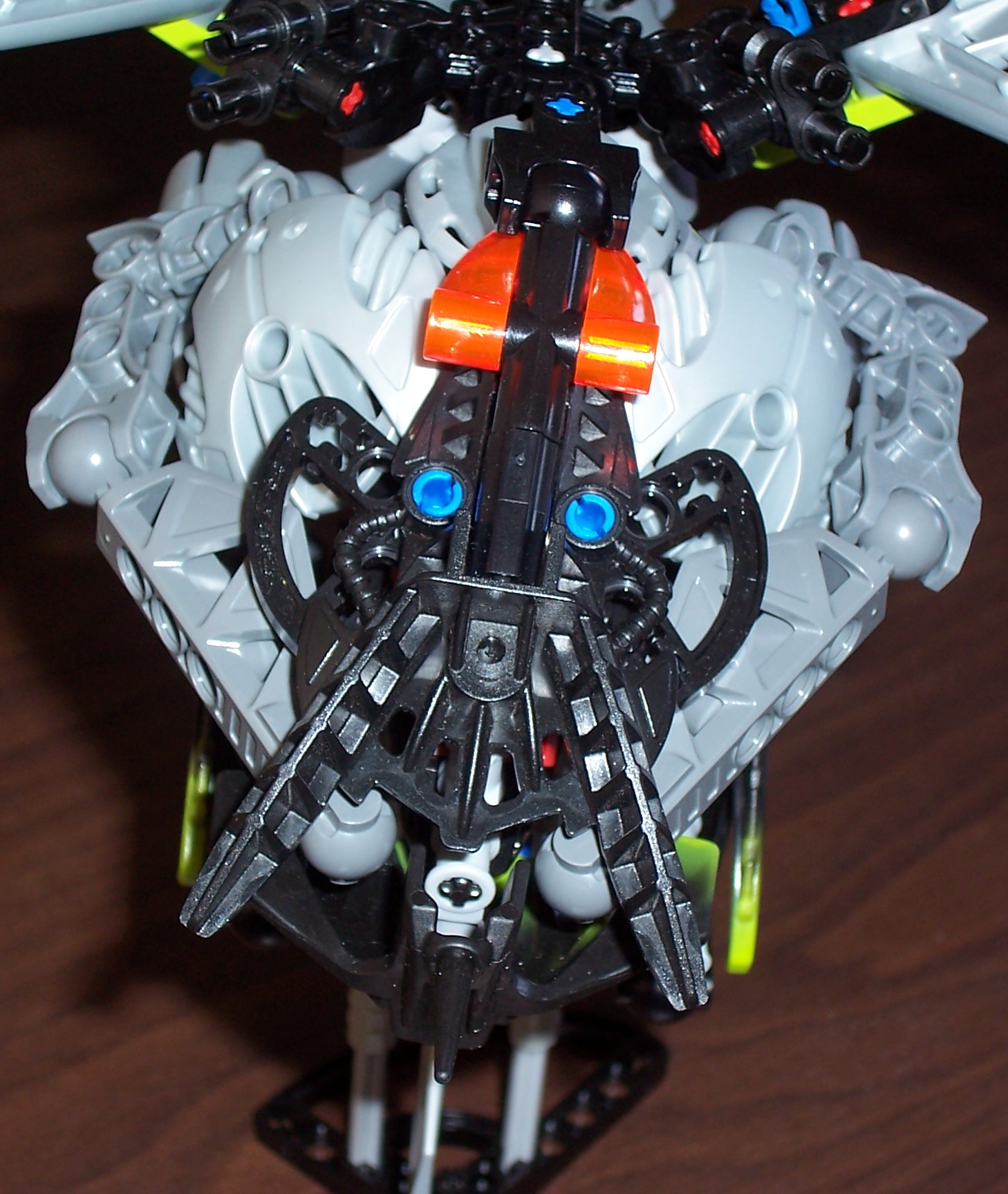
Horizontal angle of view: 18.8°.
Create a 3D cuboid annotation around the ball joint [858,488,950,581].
[{"bbox_3d":[0.045,-0.007,0.339,0.010,0.010,0.010,5,45,0],"label":"ball joint"}]

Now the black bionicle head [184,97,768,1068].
[{"bbox_3d":[-0.001,-0.003,0.325,0.055,0.050,0.104,7,66,3],"label":"black bionicle head"}]

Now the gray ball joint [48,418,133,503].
[{"bbox_3d":[-0.047,-0.015,0.344,0.010,0.010,0.010,5,45,0],"label":"gray ball joint"}]

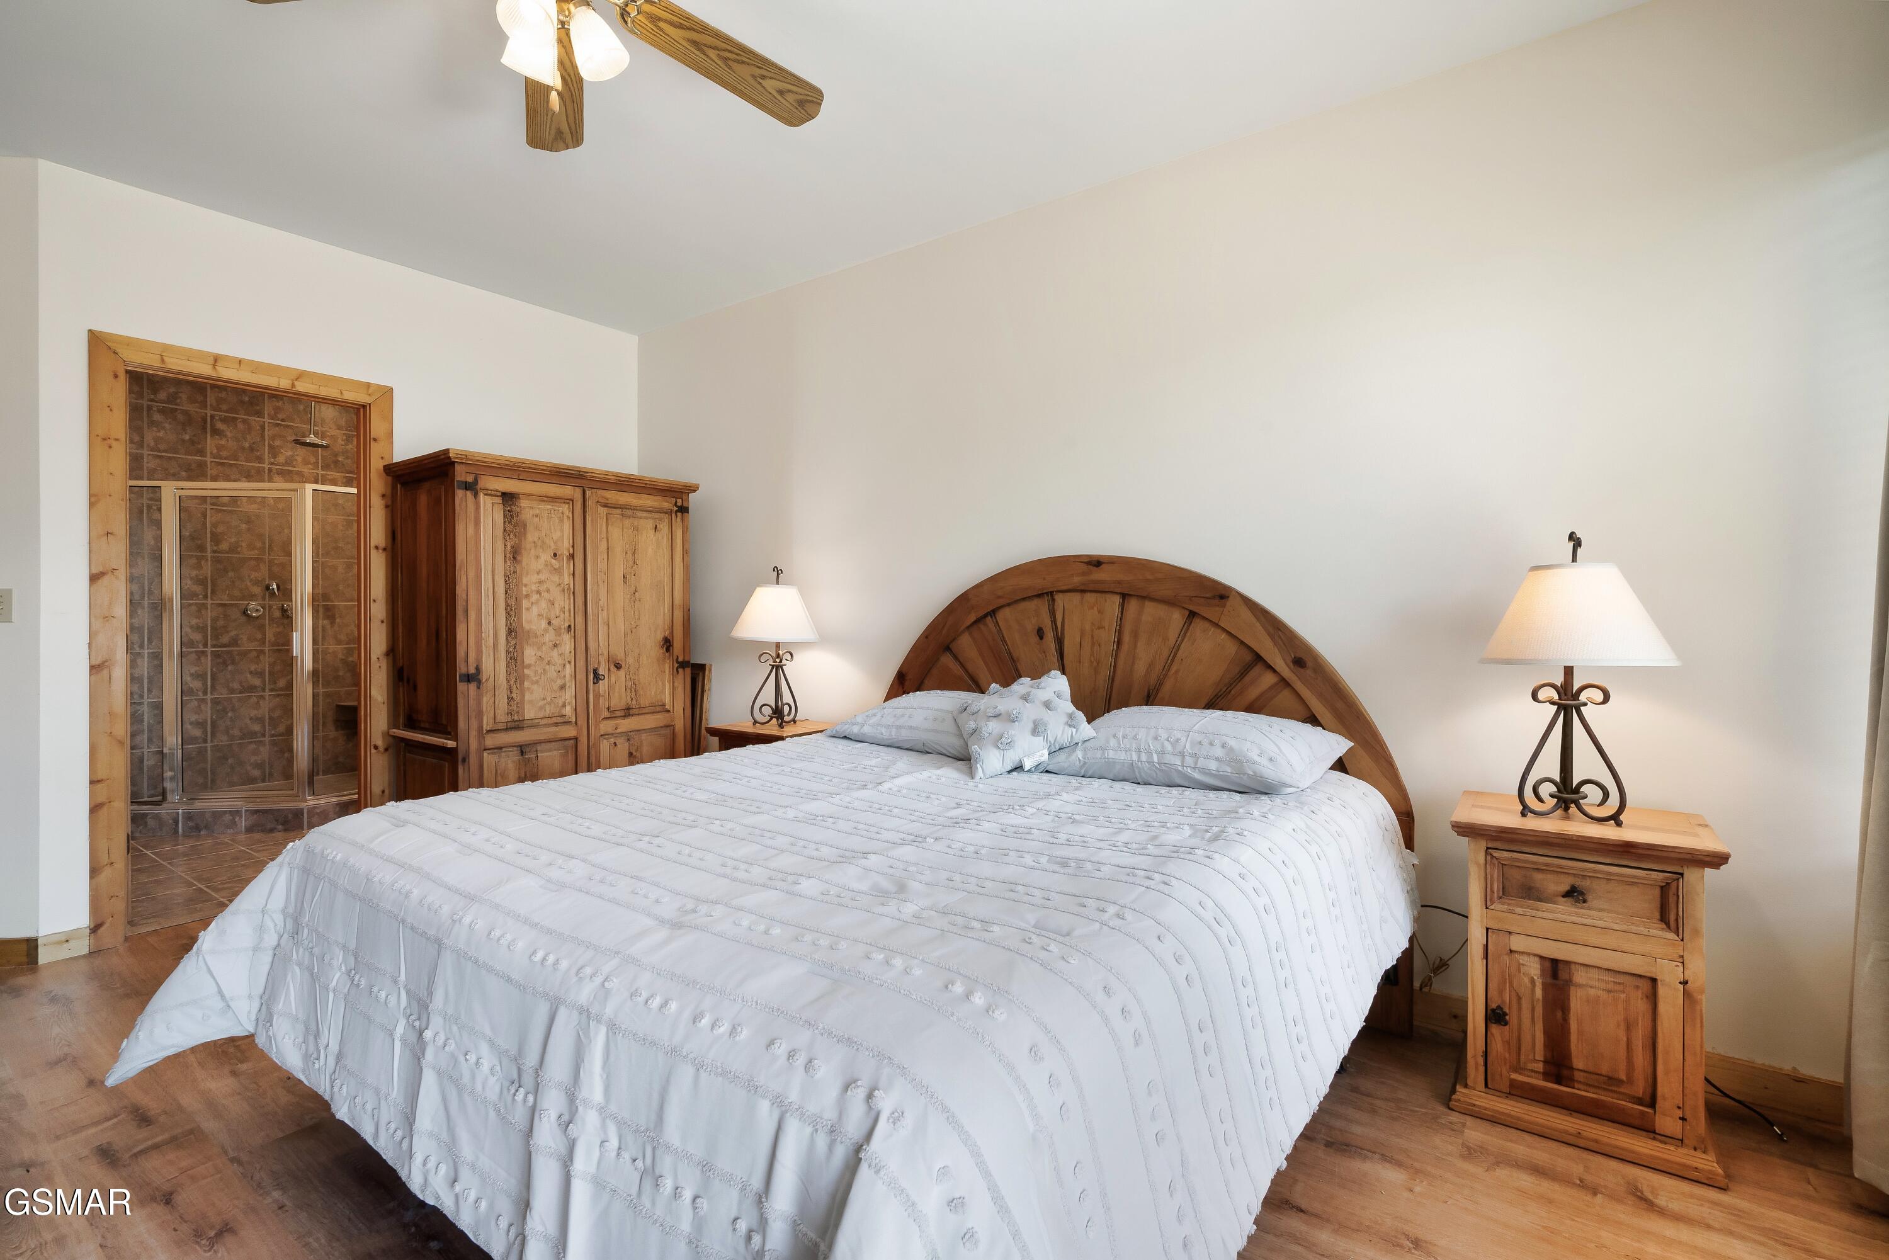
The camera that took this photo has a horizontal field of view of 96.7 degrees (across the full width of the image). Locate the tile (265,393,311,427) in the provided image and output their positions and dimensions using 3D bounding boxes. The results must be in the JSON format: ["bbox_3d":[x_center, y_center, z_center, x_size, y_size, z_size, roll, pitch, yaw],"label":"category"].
[{"bbox_3d":[-4.525,-1.584,5.840,0.012,0.305,0.305,1,1,36],"label":"tile"}]

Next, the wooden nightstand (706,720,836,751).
[{"bbox_3d":[-0.721,0.772,3.681,0.500,0.695,0.410,1,1,36],"label":"wooden nightstand"}]

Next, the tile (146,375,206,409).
[{"bbox_3d":[-4.848,-1.552,5.309,0.012,0.302,0.302,0,1,36],"label":"tile"}]

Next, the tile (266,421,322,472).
[{"bbox_3d":[-4.525,-1.268,5.840,0.012,0.305,0.305,1,1,36],"label":"tile"}]

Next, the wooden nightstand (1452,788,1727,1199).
[{"bbox_3d":[1.551,0.813,2.057,0.496,0.700,0.408,0,1,36],"label":"wooden nightstand"}]

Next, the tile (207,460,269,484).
[{"bbox_3d":[-4.668,-0.941,5.551,0.012,0.302,0.302,0,1,36],"label":"tile"}]

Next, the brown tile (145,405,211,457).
[{"bbox_3d":[-4.848,-1.244,5.309,0.012,0.302,0.302,0,1,36],"label":"brown tile"}]

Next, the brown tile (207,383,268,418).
[{"bbox_3d":[-4.706,-1.579,5.596,0.012,0.305,0.305,1,1,36],"label":"brown tile"}]

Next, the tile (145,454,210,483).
[{"bbox_3d":[-4.848,-0.936,5.309,0.012,0.302,0.302,0,1,36],"label":"tile"}]

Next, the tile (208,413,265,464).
[{"bbox_3d":[-4.668,-1.249,5.551,0.012,0.302,0.302,0,1,36],"label":"tile"}]

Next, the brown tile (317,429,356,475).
[{"bbox_3d":[-4.344,-1.273,6.085,0.012,0.305,0.305,1,1,36],"label":"brown tile"}]

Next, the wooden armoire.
[{"bbox_3d":[-1.851,0.196,3.948,0.660,1.835,1.160,1,1,36],"label":"wooden armoire"}]

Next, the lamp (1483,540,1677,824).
[{"bbox_3d":[1.541,0.111,2.069,0.385,0.700,0.385,1,1,36],"label":"lamp"}]

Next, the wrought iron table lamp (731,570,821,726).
[{"bbox_3d":[-0.761,0.073,3.772,0.400,0.710,0.400,0,1,0],"label":"wrought iron table lamp"}]

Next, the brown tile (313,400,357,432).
[{"bbox_3d":[-4.309,-1.567,6.037,0.012,0.302,0.302,0,1,36],"label":"brown tile"}]

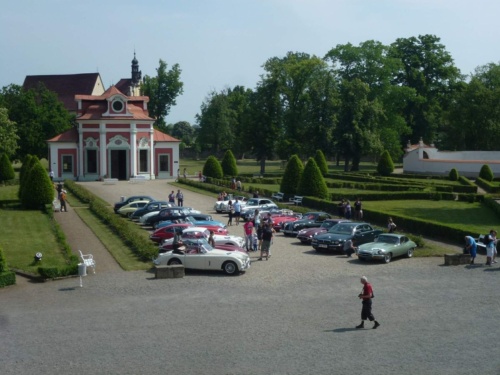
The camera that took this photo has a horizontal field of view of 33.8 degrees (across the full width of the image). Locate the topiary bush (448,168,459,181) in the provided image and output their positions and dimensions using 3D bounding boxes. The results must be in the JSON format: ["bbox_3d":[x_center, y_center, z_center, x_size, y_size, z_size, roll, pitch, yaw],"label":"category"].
[{"bbox_3d":[29.423,-1.837,118.809,1.280,1.750,1.280,0,3,0],"label":"topiary bush"}]

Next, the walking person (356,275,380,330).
[{"bbox_3d":[3.794,3.693,26.401,0.760,1.690,0.500,0,3,3],"label":"walking person"}]

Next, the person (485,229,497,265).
[{"bbox_3d":[11.549,2.899,39.566,0.550,1.710,0.520,-2,4,-24],"label":"person"}]

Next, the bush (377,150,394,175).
[{"bbox_3d":[22.493,-4.053,135.939,2.800,4.140,2.800,0,3,0],"label":"bush"}]

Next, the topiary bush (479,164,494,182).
[{"bbox_3d":[33.396,-1.980,116.088,1.950,2.360,1.950,0,3,0],"label":"topiary bush"}]

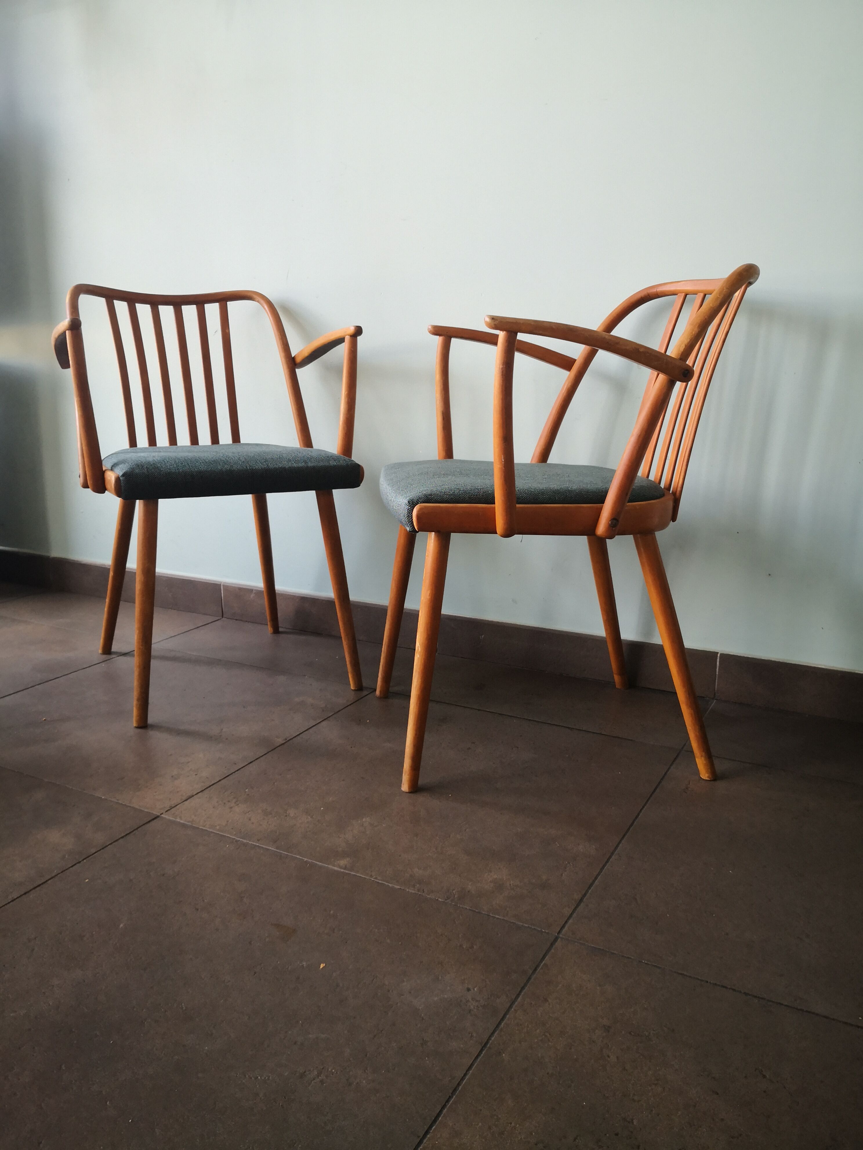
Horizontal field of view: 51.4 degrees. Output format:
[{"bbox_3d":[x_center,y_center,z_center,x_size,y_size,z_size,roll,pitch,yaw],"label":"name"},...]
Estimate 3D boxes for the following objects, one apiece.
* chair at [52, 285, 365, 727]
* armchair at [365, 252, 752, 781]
[{"bbox_3d":[-0.462,-0.185,1.854,0.550,0.785,0.565,-6,15,-29],"label":"chair"},{"bbox_3d":[0.208,-0.102,1.523,0.565,0.785,0.550,-1,13,-8],"label":"armchair"}]

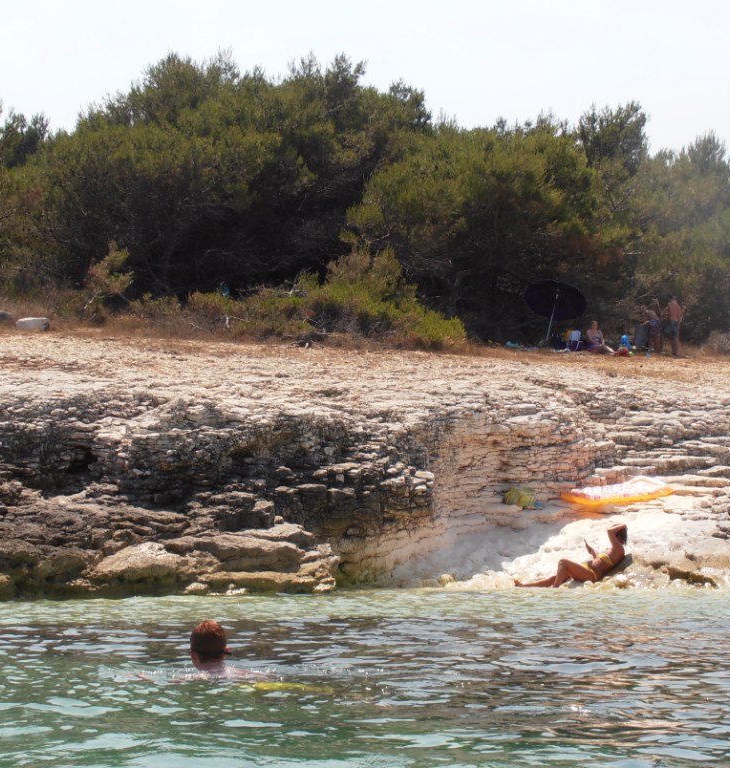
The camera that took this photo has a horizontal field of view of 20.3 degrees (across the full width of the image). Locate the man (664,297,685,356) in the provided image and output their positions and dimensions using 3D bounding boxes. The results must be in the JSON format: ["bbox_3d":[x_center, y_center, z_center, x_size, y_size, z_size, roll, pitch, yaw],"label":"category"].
[{"bbox_3d":[9.022,-1.676,59.500,0.550,1.750,0.380,1,-4,-14],"label":"man"}]

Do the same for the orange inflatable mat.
[{"bbox_3d":[3.340,1.415,27.000,0.620,0.180,1.700,16,16,34],"label":"orange inflatable mat"}]

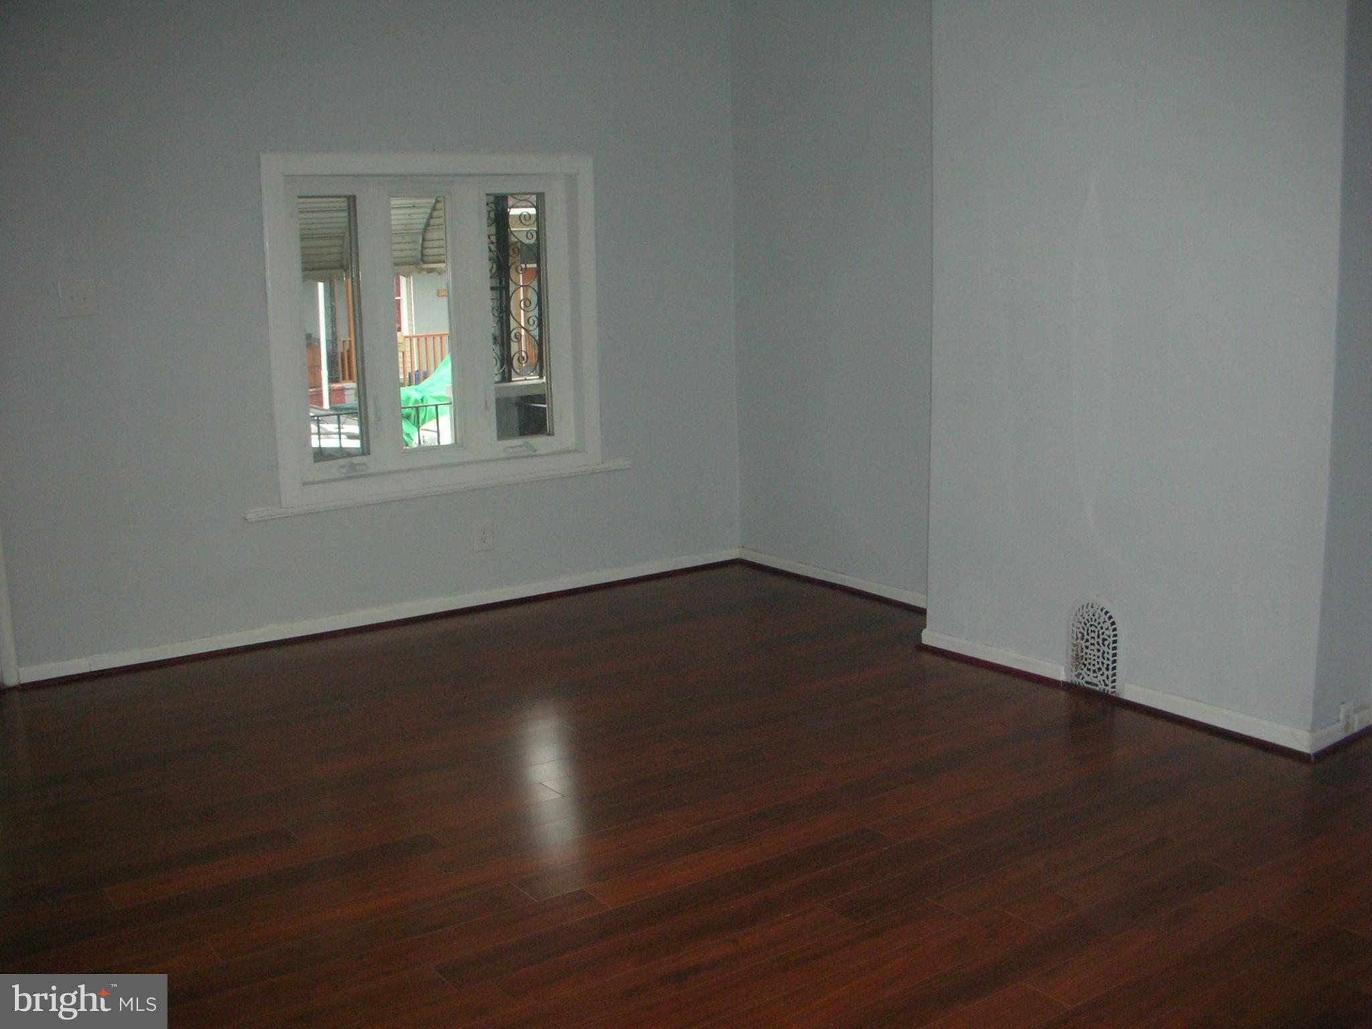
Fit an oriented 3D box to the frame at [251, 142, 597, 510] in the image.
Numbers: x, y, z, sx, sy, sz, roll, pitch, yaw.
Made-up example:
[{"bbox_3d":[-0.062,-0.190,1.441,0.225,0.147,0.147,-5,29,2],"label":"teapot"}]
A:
[{"bbox_3d":[-0.980,-0.768,5.552,1.416,1.300,0.100,-8,12,-35],"label":"frame"}]

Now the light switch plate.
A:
[{"bbox_3d":[-2.076,-0.737,4.733,0.119,0.122,0.012,-8,12,-35],"label":"light switch plate"}]

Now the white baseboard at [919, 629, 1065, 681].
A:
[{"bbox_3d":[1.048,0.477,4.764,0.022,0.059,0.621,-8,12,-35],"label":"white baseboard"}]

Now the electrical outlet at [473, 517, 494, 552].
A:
[{"bbox_3d":[-0.846,0.086,5.750,0.078,0.119,0.012,-8,12,-35],"label":"electrical outlet"}]

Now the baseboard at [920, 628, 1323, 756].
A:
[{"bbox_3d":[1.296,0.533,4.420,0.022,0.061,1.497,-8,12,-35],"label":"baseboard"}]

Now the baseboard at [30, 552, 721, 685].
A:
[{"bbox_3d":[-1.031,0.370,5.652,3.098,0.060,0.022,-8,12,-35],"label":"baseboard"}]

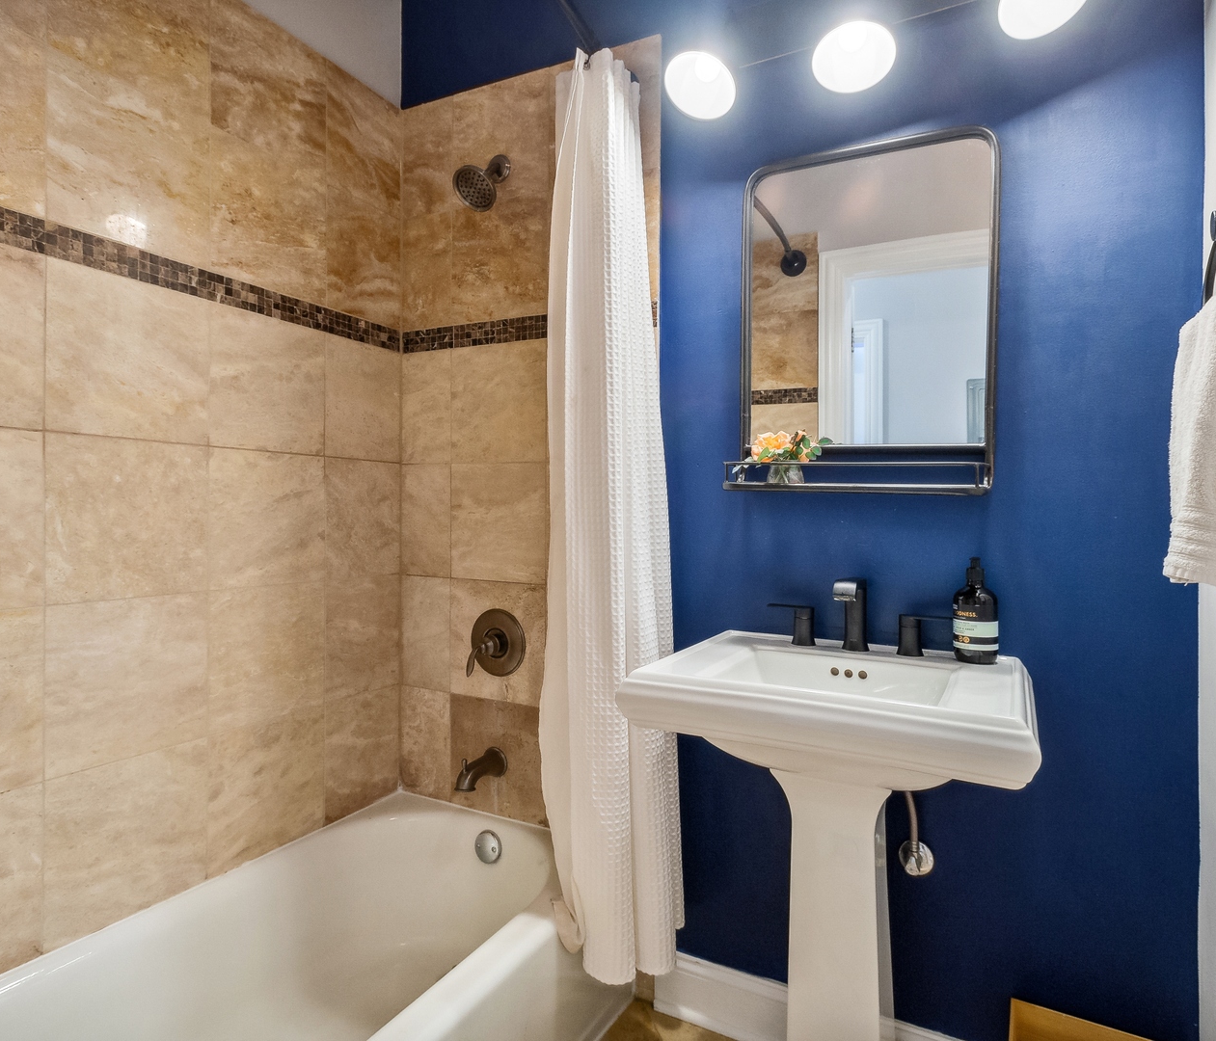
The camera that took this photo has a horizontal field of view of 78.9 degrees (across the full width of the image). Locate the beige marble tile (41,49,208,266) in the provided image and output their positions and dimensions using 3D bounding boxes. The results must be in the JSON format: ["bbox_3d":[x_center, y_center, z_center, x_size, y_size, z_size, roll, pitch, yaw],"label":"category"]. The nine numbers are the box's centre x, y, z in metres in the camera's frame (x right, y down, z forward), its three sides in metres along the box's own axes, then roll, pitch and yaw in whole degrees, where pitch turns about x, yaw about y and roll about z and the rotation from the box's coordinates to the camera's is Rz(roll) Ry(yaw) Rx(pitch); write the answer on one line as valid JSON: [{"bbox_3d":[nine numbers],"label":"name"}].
[{"bbox_3d":[-0.920,-0.682,1.437,0.011,0.305,0.302,1,0,28],"label":"beige marble tile"}]

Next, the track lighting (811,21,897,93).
[{"bbox_3d":[0.453,-0.880,1.358,0.134,0.105,0.130,1,1,28],"label":"track lighting"}]

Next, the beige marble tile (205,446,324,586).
[{"bbox_3d":[-0.776,-0.003,1.695,0.014,0.302,0.302,1,0,28],"label":"beige marble tile"}]

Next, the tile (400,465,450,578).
[{"bbox_3d":[-0.499,-0.002,2.035,0.175,0.306,0.011,1,0,27],"label":"tile"}]

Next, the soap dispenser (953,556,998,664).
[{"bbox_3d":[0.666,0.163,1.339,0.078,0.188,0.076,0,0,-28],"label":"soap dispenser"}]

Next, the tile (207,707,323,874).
[{"bbox_3d":[-0.781,0.606,1.697,0.014,0.298,0.302,1,0,28],"label":"tile"}]

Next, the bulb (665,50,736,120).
[{"bbox_3d":[0.179,-0.847,1.435,0.130,0.120,0.130,1,0,0],"label":"bulb"}]

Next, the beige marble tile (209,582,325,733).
[{"bbox_3d":[-0.779,0.303,1.696,0.014,0.303,0.302,1,0,28],"label":"beige marble tile"}]

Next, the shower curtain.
[{"bbox_3d":[0.013,-0.016,1.626,0.240,2.000,0.210,1,1,28],"label":"shower curtain"}]

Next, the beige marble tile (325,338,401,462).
[{"bbox_3d":[-0.642,-0.308,1.945,0.014,0.303,0.260,1,0,28],"label":"beige marble tile"}]

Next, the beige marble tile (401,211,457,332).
[{"bbox_3d":[-0.490,-0.674,2.022,0.174,0.302,0.014,1,0,28],"label":"beige marble tile"}]

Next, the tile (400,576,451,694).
[{"bbox_3d":[-0.502,0.308,2.037,0.175,0.307,0.011,1,0,27],"label":"tile"}]

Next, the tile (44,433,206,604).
[{"bbox_3d":[-0.918,-0.003,1.425,0.014,0.302,0.300,1,0,28],"label":"tile"}]

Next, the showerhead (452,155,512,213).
[{"bbox_3d":[-0.312,-0.859,1.842,0.118,0.172,0.145,1,1,28],"label":"showerhead"}]

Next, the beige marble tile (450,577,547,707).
[{"bbox_3d":[-0.285,0.305,1.914,0.299,0.303,0.014,1,0,28],"label":"beige marble tile"}]

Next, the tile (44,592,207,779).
[{"bbox_3d":[-0.920,0.302,1.426,0.014,0.303,0.300,1,0,28],"label":"tile"}]

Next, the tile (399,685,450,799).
[{"bbox_3d":[-0.506,0.612,2.036,0.177,0.303,0.010,1,1,28],"label":"tile"}]

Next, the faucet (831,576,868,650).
[{"bbox_3d":[0.457,0.176,1.375,0.050,0.140,0.155,1,0,28],"label":"faucet"}]

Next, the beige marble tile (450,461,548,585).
[{"bbox_3d":[-0.284,0.001,1.918,0.302,0.305,0.010,1,1,28],"label":"beige marble tile"}]

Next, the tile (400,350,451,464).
[{"bbox_3d":[-0.497,-0.310,2.034,0.175,0.305,0.011,1,0,27],"label":"tile"}]

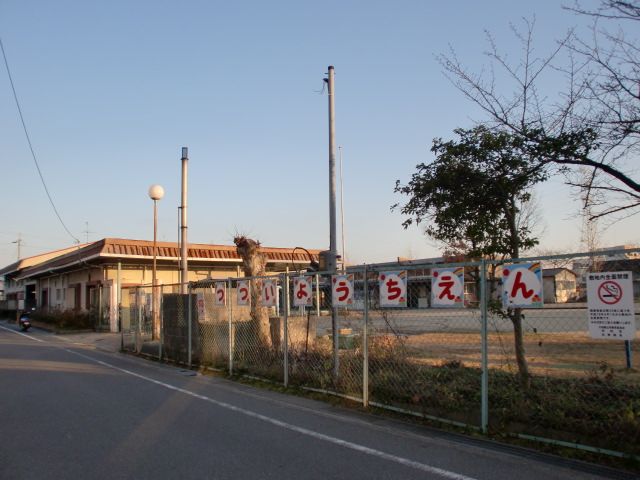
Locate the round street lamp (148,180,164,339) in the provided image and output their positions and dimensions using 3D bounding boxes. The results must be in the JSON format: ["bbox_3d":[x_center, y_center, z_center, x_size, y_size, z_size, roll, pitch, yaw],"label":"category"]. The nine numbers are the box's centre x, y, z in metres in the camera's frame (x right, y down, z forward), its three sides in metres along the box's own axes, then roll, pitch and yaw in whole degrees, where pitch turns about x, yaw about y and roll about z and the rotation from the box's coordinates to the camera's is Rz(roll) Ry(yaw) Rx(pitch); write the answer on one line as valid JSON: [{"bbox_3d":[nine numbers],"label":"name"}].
[{"bbox_3d":[-6.099,0.789,19.343,0.550,5.840,0.550,0,-7,0],"label":"round street lamp"}]

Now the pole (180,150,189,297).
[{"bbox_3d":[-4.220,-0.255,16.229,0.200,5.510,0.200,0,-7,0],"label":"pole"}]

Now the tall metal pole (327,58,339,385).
[{"bbox_3d":[0.251,-0.430,9.748,0.130,5.930,0.130,0,-7,0],"label":"tall metal pole"}]

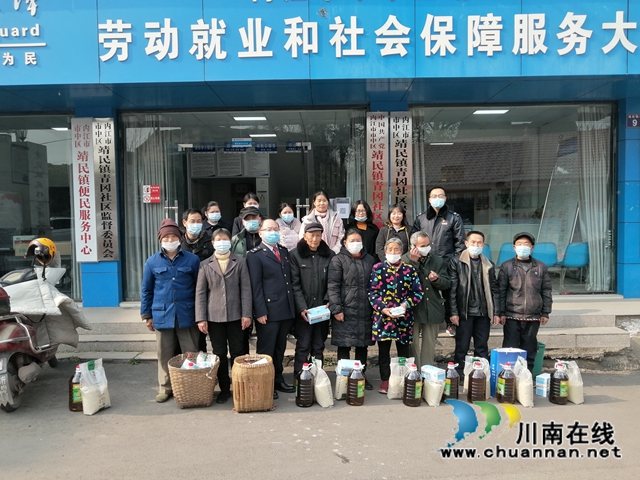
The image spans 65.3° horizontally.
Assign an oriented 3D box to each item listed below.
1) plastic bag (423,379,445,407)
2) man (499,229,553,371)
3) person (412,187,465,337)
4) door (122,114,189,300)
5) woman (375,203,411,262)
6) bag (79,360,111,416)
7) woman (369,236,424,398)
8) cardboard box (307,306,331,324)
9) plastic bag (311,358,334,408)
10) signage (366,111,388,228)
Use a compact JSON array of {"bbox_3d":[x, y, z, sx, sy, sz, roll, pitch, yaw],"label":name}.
[{"bbox_3d":[1.015,1.317,4.425,0.190,0.260,0.130,-1,3,-11],"label":"plastic bag"},{"bbox_3d":[2.115,0.698,5.137,0.550,1.551,0.360,-1,3,12],"label":"man"},{"bbox_3d":[1.397,0.227,5.896,0.590,1.712,0.360,-1,2,3],"label":"person"},{"bbox_3d":[-2.410,-0.465,7.315,0.969,2.719,0.060,-1,2,0],"label":"door"},{"bbox_3d":[0.877,0.383,5.794,0.460,1.586,0.300,-1,4,0],"label":"woman"},{"bbox_3d":[-1.989,1.279,4.404,0.230,0.430,0.140,-3,3,-38],"label":"bag"},{"bbox_3d":[0.724,0.699,4.789,0.510,1.470,0.360,-1,3,4],"label":"woman"},{"bbox_3d":[-0.013,0.664,4.390,0.185,0.090,0.100,-11,14,6],"label":"cardboard box"},{"bbox_3d":[0.027,1.261,4.450,0.210,0.400,0.140,-3,3,-37],"label":"plastic bag"},{"bbox_3d":[0.816,-0.774,6.963,0.310,2.020,0.040,-1,4,0],"label":"signage"}]

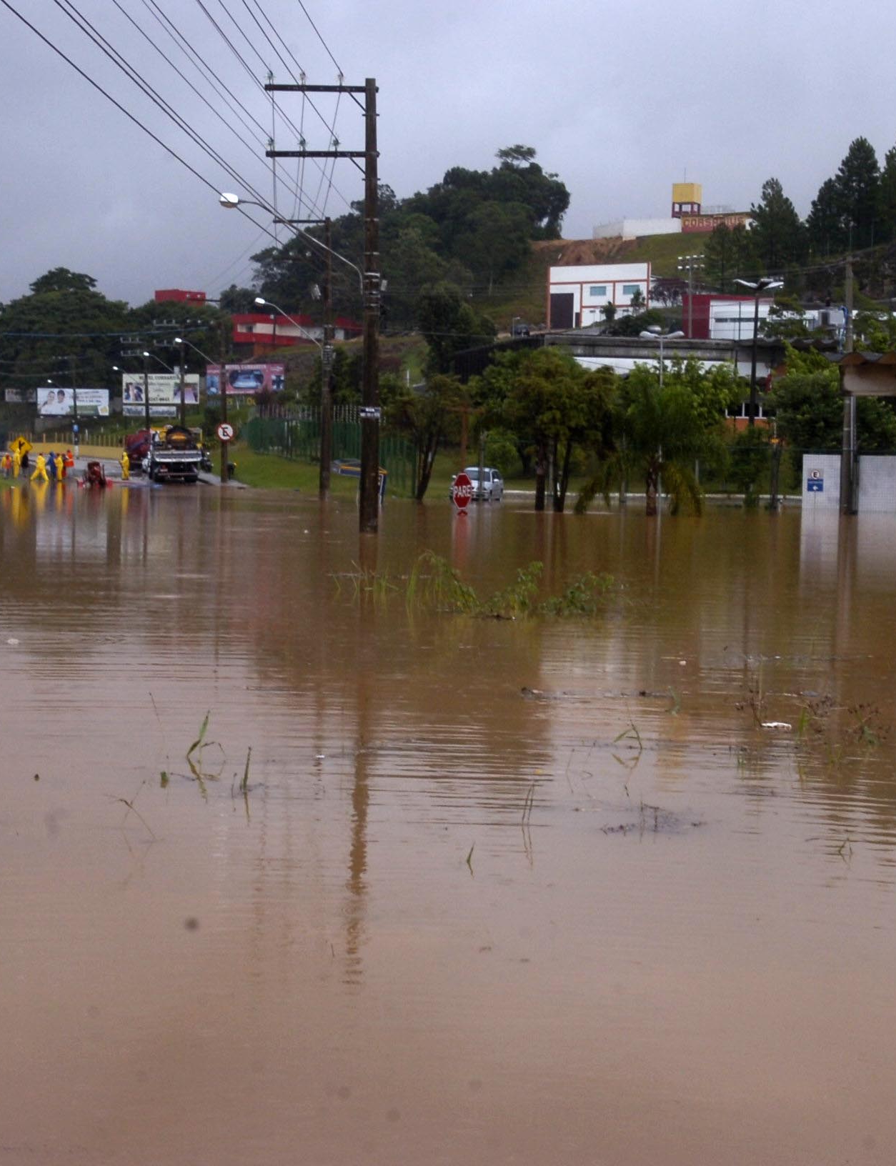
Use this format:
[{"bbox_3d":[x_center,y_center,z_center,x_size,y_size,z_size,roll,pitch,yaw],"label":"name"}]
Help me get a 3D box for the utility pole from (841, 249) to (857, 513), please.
[{"bbox_3d":[14.021,-6.874,78.500,0.340,9.300,0.340,1,3,0],"label":"utility pole"}]

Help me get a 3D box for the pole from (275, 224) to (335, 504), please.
[{"bbox_3d":[-5.201,-8.185,82.003,2.150,10.400,0.400,1,3,-7],"label":"pole"}]

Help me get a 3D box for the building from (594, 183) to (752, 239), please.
[{"bbox_3d":[40.574,-66.963,405.000,27.000,10.000,13.000,3,4,24],"label":"building"}]

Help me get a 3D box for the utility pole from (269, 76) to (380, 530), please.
[{"bbox_3d":[-2.306,-4.909,41.513,2.100,8.800,0.400,1,3,-6],"label":"utility pole"}]

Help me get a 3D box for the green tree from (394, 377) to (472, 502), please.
[{"bbox_3d":[-0.542,-5.718,88.500,3.100,5.100,3.000,1,3,0],"label":"green tree"}]

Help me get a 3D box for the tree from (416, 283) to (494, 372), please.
[{"bbox_3d":[0.501,-18.392,165.013,5.800,7.000,5.500,1,3,0],"label":"tree"}]

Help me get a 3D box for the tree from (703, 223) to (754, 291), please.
[{"bbox_3d":[35.530,-41.050,285.020,6.600,9.300,6.300,1,3,0],"label":"tree"}]

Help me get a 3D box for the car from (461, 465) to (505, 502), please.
[{"bbox_3d":[1.210,-3.870,90.500,1.680,1.500,4.100,2,3,7],"label":"car"}]

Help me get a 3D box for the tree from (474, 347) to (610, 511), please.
[{"bbox_3d":[2.685,-4.254,64.508,3.900,5.000,3.800,1,3,0],"label":"tree"}]

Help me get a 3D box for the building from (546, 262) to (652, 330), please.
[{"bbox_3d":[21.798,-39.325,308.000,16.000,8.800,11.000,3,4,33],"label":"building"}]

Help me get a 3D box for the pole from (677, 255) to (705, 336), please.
[{"bbox_3d":[21.614,-24.798,200.041,2.800,9.000,0.800,4,4,41],"label":"pole"}]

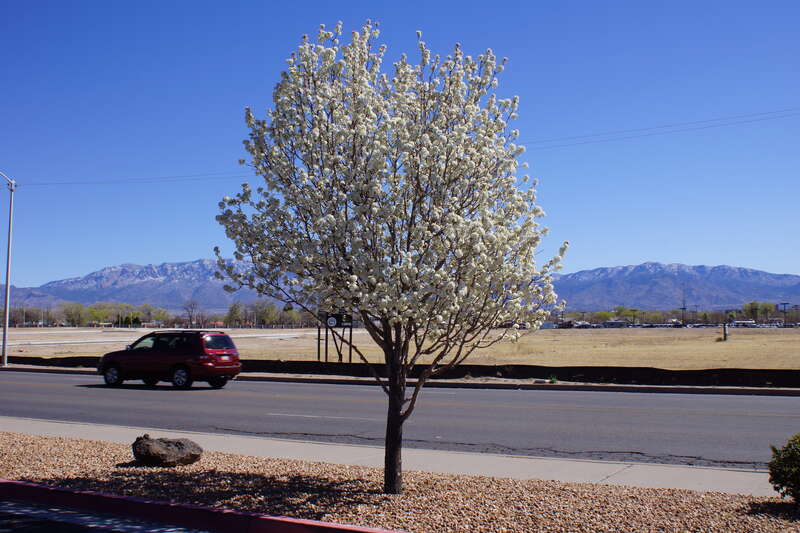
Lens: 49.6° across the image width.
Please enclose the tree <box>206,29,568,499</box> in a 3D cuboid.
[{"bbox_3d":[-0.080,-0.130,8.650,3.500,4.750,3.400,0,-4,0],"label":"tree"}]

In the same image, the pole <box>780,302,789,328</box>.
[{"bbox_3d":[133.200,17.000,300.000,2.700,8.900,0.600,-1,-4,23],"label":"pole"}]

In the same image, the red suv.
[{"bbox_3d":[-7.420,2.930,27.650,4.690,1.740,1.840,-2,-4,27],"label":"red suv"}]

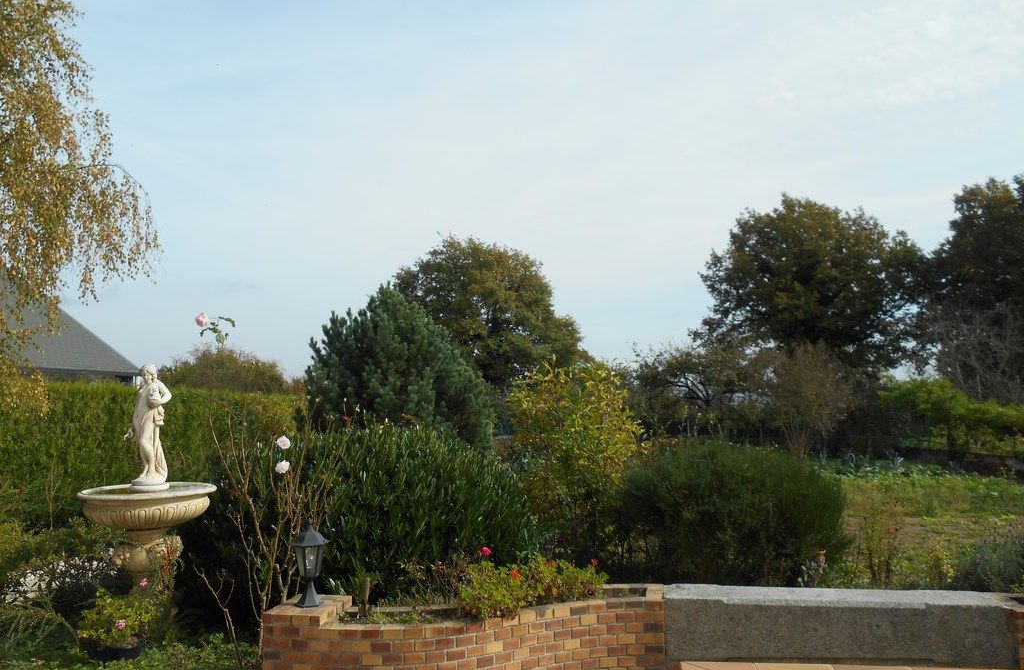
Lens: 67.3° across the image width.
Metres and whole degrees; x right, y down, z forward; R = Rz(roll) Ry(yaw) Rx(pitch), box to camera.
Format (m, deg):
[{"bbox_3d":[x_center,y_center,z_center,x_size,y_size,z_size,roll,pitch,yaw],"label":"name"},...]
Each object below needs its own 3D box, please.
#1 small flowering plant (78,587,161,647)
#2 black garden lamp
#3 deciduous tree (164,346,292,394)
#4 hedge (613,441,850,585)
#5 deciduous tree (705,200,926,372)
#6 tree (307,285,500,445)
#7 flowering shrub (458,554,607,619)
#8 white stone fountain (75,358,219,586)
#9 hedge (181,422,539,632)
[{"bbox_3d":[-2.559,1.879,4.995,0.540,0.455,0.500,-1,-6,0],"label":"small flowering plant"},{"bbox_3d":[-1.206,1.351,4.592,0.205,0.495,0.205,-1,-6,0],"label":"black garden lamp"},{"bbox_3d":[-10.706,2.683,28.896,5.000,4.595,4.600,-1,-6,0],"label":"deciduous tree"},{"bbox_3d":[2.240,1.749,7.963,2.400,1.270,1.900,-1,-6,0],"label":"hedge"},{"bbox_3d":[14.901,-0.846,38.238,10.800,12.465,10.000,-1,-6,0],"label":"deciduous tree"},{"bbox_3d":[-1.440,0.990,9.853,2.400,3.290,2.300,-1,-6,0],"label":"tree"},{"bbox_3d":[0.127,1.517,4.774,0.930,0.310,0.500,0,-6,-8],"label":"flowering shrub"},{"bbox_3d":[-2.485,1.158,5.247,0.880,1.935,0.880,-2,-6,6],"label":"white stone fountain"},{"bbox_3d":[-1.222,1.482,6.288,2.850,1.545,1.600,-1,-6,0],"label":"hedge"}]

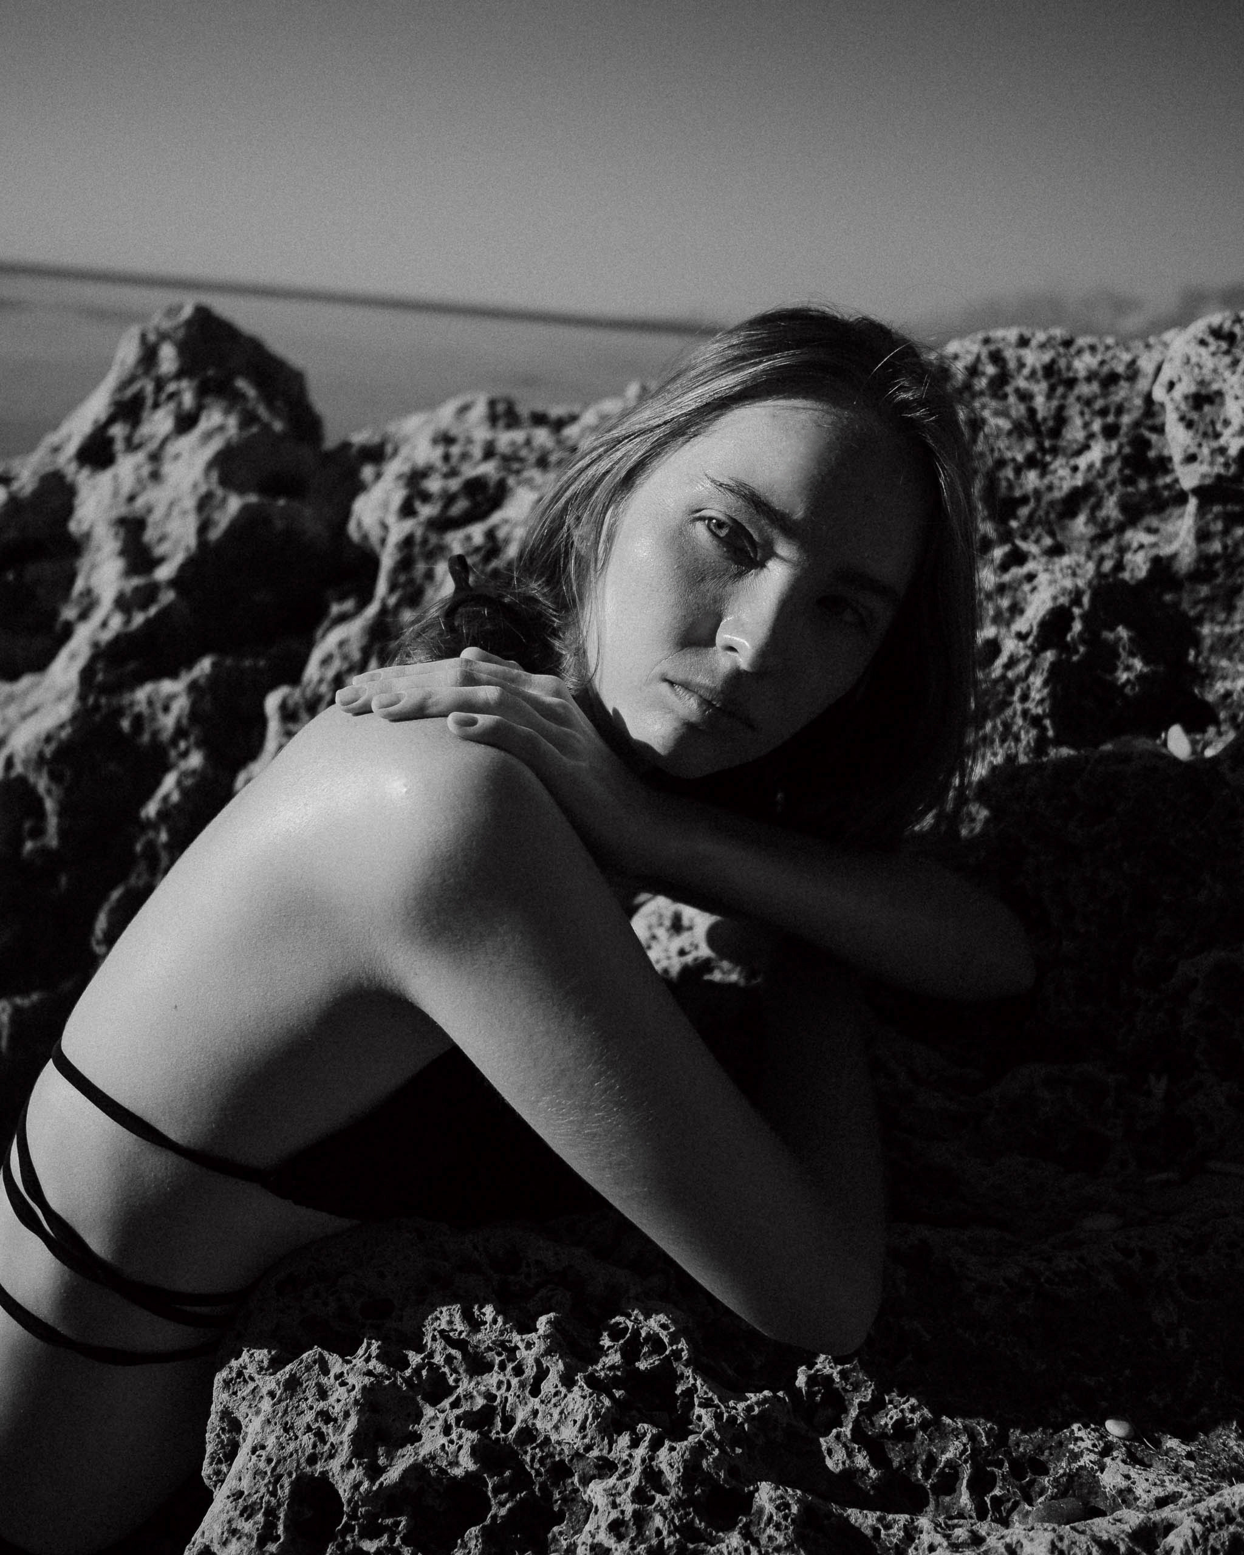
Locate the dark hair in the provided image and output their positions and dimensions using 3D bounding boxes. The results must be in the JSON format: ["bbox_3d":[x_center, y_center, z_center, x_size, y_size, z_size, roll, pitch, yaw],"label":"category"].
[{"bbox_3d":[0.056,-0.109,0.722,0.275,0.275,0.220,24,14,-11],"label":"dark hair"}]

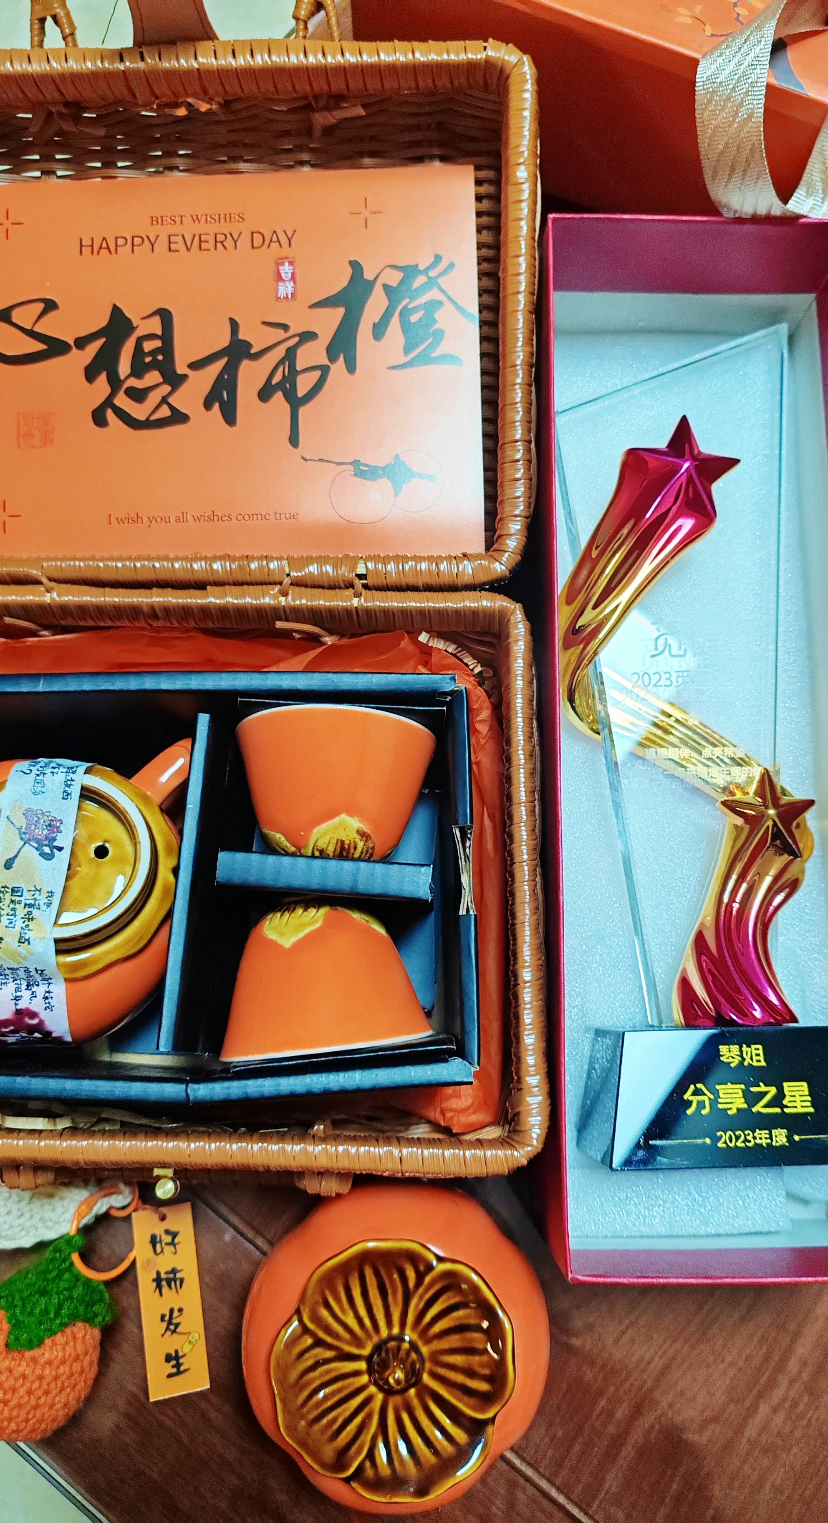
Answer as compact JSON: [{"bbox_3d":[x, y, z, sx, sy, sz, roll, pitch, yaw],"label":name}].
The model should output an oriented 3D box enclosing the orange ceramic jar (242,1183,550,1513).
[{"bbox_3d":[-0.006,0.191,0.393,0.099,0.077,0.099,0,79,-1],"label":"orange ceramic jar"}]

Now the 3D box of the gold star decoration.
[{"bbox_3d":[0.122,0.018,0.409,0.033,0.012,0.032,1,79,-1],"label":"gold star decoration"}]

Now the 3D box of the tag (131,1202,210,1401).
[{"bbox_3d":[-0.087,0.193,0.427,0.021,0.003,0.063,-8,80,-3],"label":"tag"}]

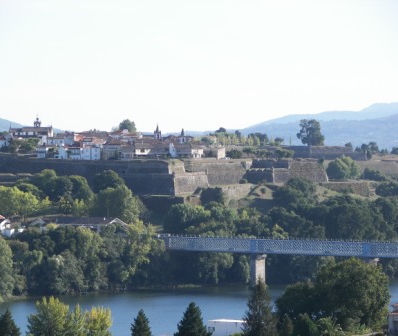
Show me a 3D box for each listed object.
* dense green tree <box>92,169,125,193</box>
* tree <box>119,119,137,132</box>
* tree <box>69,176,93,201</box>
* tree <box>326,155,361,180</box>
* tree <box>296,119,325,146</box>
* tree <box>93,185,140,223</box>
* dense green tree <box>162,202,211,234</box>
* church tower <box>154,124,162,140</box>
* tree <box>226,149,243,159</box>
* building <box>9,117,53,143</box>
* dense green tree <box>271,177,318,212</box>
[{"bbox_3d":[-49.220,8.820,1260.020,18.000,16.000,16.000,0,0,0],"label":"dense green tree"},{"bbox_3d":[-45.360,-25.300,1480.020,11.000,12.000,11.000,0,0,0],"label":"tree"},{"bbox_3d":[-63.150,11.760,1245.020,13.500,16.000,13.000,0,0,0],"label":"tree"},{"bbox_3d":[85.450,0.060,1370.020,21.000,15.500,18.000,0,0,0],"label":"tree"},{"bbox_3d":[70.270,-22.130,1460.030,18.000,17.500,16.000,0,0,0],"label":"tree"},{"bbox_3d":[-43.450,18.950,1220.030,23.500,20.000,20.000,0,0,0],"label":"tree"},{"bbox_3d":[-6.080,27.010,1225.030,25.000,17.000,20.000,0,0,0],"label":"dense green tree"},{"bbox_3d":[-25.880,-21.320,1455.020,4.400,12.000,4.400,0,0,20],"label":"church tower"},{"bbox_3d":[21.450,-8.380,1400.010,10.500,6.200,9.500,0,0,0],"label":"tree"},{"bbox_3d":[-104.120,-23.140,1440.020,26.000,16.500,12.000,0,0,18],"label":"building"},{"bbox_3d":[53.180,15.010,1290.030,25.000,20.000,20.000,0,0,0],"label":"dense green tree"}]

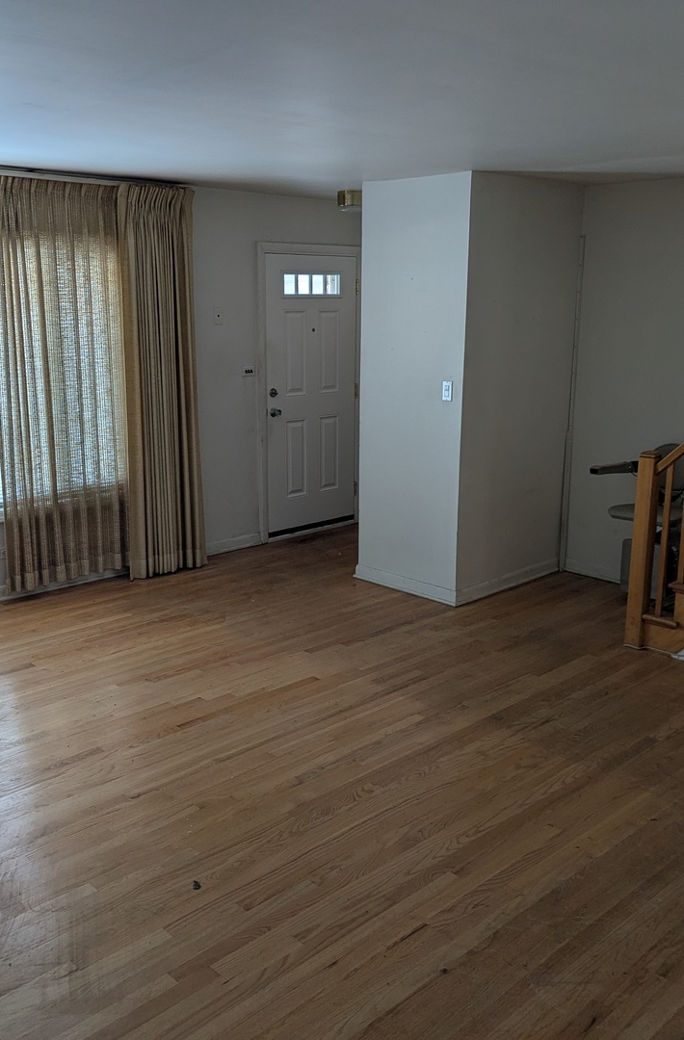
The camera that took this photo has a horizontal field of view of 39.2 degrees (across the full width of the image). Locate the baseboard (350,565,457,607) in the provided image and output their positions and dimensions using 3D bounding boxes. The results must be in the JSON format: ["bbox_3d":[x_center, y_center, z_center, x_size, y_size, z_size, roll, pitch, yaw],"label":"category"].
[{"bbox_3d":[0.383,0.396,5.954,0.020,0.098,0.860,-12,18,-42],"label":"baseboard"}]

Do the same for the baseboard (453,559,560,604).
[{"bbox_3d":[1.048,0.380,6.030,1.080,0.098,0.020,-12,18,-42],"label":"baseboard"}]

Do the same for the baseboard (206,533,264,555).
[{"bbox_3d":[-0.769,0.173,6.880,0.500,0.090,0.020,-12,18,-42],"label":"baseboard"}]

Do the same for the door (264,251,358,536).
[{"bbox_3d":[-0.222,-0.928,7.175,0.885,2.020,0.050,-12,18,-42],"label":"door"}]

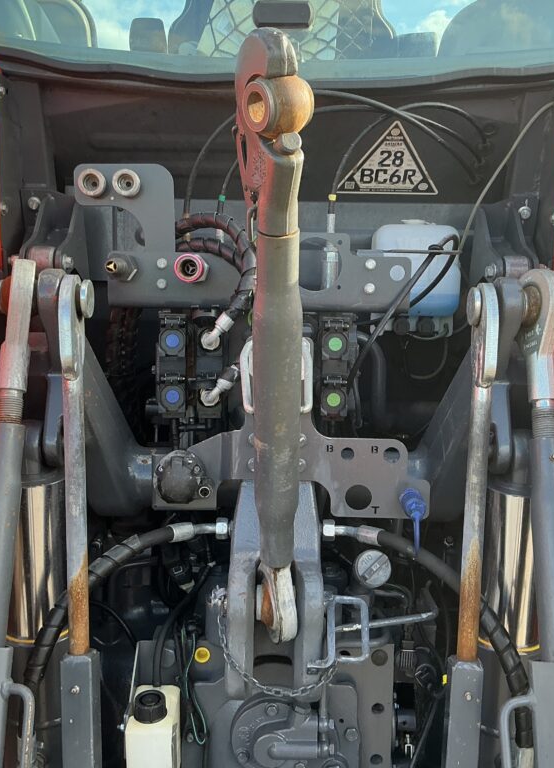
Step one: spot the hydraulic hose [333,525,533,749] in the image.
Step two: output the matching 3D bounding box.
[{"bbox_3d":[0.212,0.343,1.130,0.260,0.285,0.120,1,8,0],"label":"hydraulic hose"}]

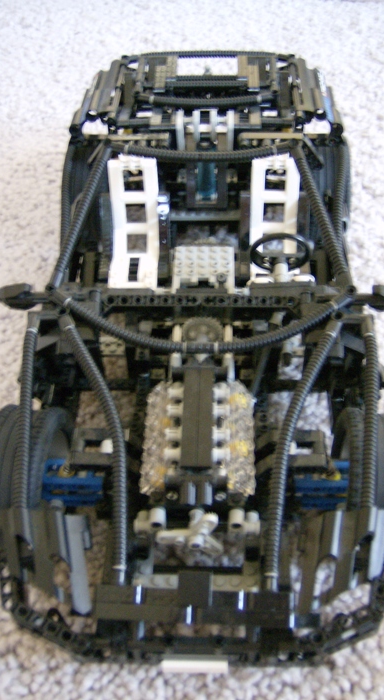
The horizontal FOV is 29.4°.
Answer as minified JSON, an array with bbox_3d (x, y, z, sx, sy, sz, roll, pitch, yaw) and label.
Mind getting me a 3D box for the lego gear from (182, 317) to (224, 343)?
[{"bbox_3d":[0.007,-0.010,0.458,0.025,0.025,0.008,1,44,2],"label":"lego gear"}]

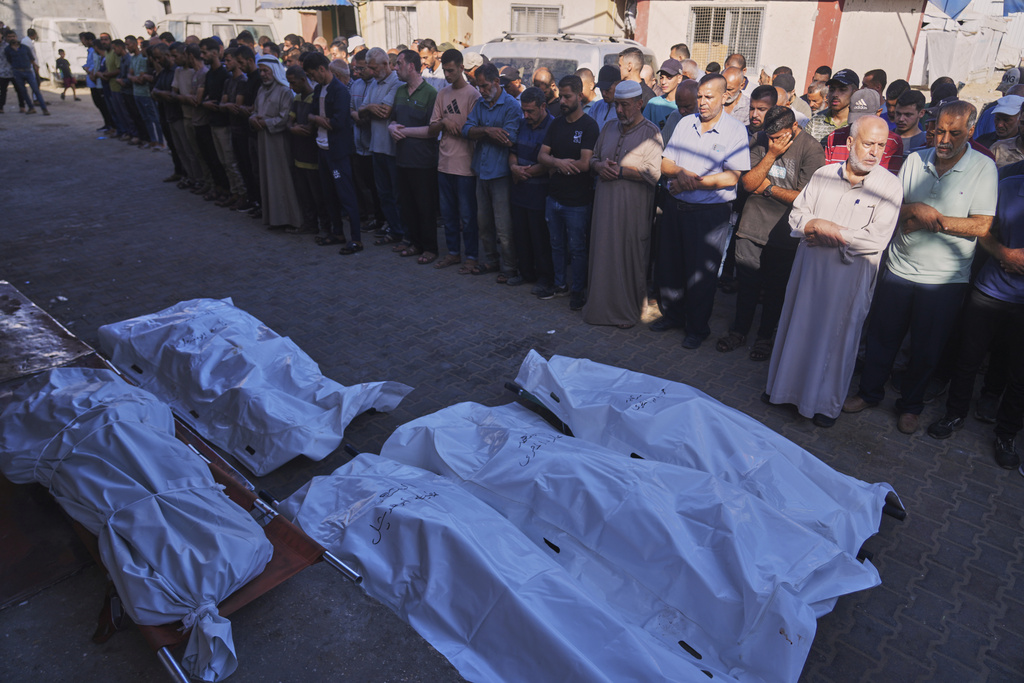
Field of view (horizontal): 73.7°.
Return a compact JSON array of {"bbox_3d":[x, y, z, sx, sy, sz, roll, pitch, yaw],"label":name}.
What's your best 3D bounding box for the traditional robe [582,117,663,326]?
[{"bbox_3d":[0.804,-0.835,4.863,0.540,1.461,0.400,17,32,32],"label":"traditional robe"}]

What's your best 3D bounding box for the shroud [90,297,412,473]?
[{"bbox_3d":[-1.679,0.126,4.170,2.120,0.320,0.840,21,33,36],"label":"shroud"}]

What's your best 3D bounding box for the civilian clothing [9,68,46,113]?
[{"bbox_3d":[-10.950,-5.719,15.507,0.520,0.950,0.360,-11,28,-21],"label":"civilian clothing"}]

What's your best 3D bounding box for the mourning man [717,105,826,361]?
[{"bbox_3d":[1.668,-0.704,4.404,0.520,1.610,0.420,21,34,37],"label":"mourning man"}]

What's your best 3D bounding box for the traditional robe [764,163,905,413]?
[{"bbox_3d":[1.746,-0.280,3.793,0.580,1.395,0.430,18,32,33],"label":"traditional robe"}]

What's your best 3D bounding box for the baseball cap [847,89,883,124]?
[{"bbox_3d":[2.084,-1.393,4.030,0.175,0.145,0.245,24,60,40],"label":"baseball cap"}]

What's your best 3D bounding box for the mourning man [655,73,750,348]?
[{"bbox_3d":[1.265,-0.875,4.616,0.550,1.739,0.390,17,32,32],"label":"mourning man"}]

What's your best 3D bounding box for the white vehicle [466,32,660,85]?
[{"bbox_3d":[0.250,-4.186,11.416,1.800,1.740,4.300,-22,33,-38],"label":"white vehicle"}]

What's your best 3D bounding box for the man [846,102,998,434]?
[{"bbox_3d":[2.116,-0.381,3.580,0.530,1.710,0.400,19,32,34],"label":"man"}]

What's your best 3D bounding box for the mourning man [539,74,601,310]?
[{"bbox_3d":[0.443,-1.125,5.149,0.380,1.680,0.520,-23,34,-38],"label":"mourning man"}]

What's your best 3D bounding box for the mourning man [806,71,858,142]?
[{"bbox_3d":[2.336,-1.147,5.142,0.360,1.700,0.500,-23,34,-38],"label":"mourning man"}]

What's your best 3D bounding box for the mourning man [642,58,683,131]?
[{"bbox_3d":[1.298,-1.527,5.926,0.500,1.730,0.360,15,30,28],"label":"mourning man"}]

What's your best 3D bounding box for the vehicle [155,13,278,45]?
[{"bbox_3d":[-7.300,-6.871,16.671,1.780,2.000,4.800,-19,32,-34],"label":"vehicle"}]

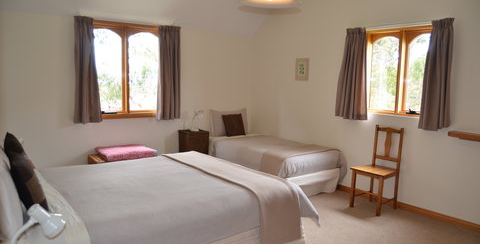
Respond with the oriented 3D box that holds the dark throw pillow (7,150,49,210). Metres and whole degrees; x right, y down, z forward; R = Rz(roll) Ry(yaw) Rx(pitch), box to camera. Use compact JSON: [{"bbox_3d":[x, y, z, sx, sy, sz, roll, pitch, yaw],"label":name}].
[{"bbox_3d":[-1.188,0.330,2.020,0.140,0.390,0.400,-27,20,-28],"label":"dark throw pillow"}]

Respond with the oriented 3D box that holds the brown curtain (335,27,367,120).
[{"bbox_3d":[1.377,-0.589,4.407,0.100,1.093,0.395,-4,8,-37],"label":"brown curtain"}]

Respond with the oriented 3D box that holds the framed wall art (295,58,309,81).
[{"bbox_3d":[0.883,-0.745,5.135,0.025,0.316,0.251,-4,8,-37],"label":"framed wall art"}]

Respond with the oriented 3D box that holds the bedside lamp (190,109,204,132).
[{"bbox_3d":[-0.632,-0.025,5.319,0.200,0.310,0.120,0,7,-9],"label":"bedside lamp"}]

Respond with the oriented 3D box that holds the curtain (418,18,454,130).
[{"bbox_3d":[1.981,-0.464,3.618,0.100,1.107,0.268,-4,8,-37],"label":"curtain"}]

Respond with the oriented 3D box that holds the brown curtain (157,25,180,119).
[{"bbox_3d":[-1.003,-0.683,5.084,0.360,1.297,0.100,-4,8,-37],"label":"brown curtain"}]

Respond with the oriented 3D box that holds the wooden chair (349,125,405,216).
[{"bbox_3d":[1.529,0.524,4.005,0.416,0.914,0.402,-4,8,-37],"label":"wooden chair"}]

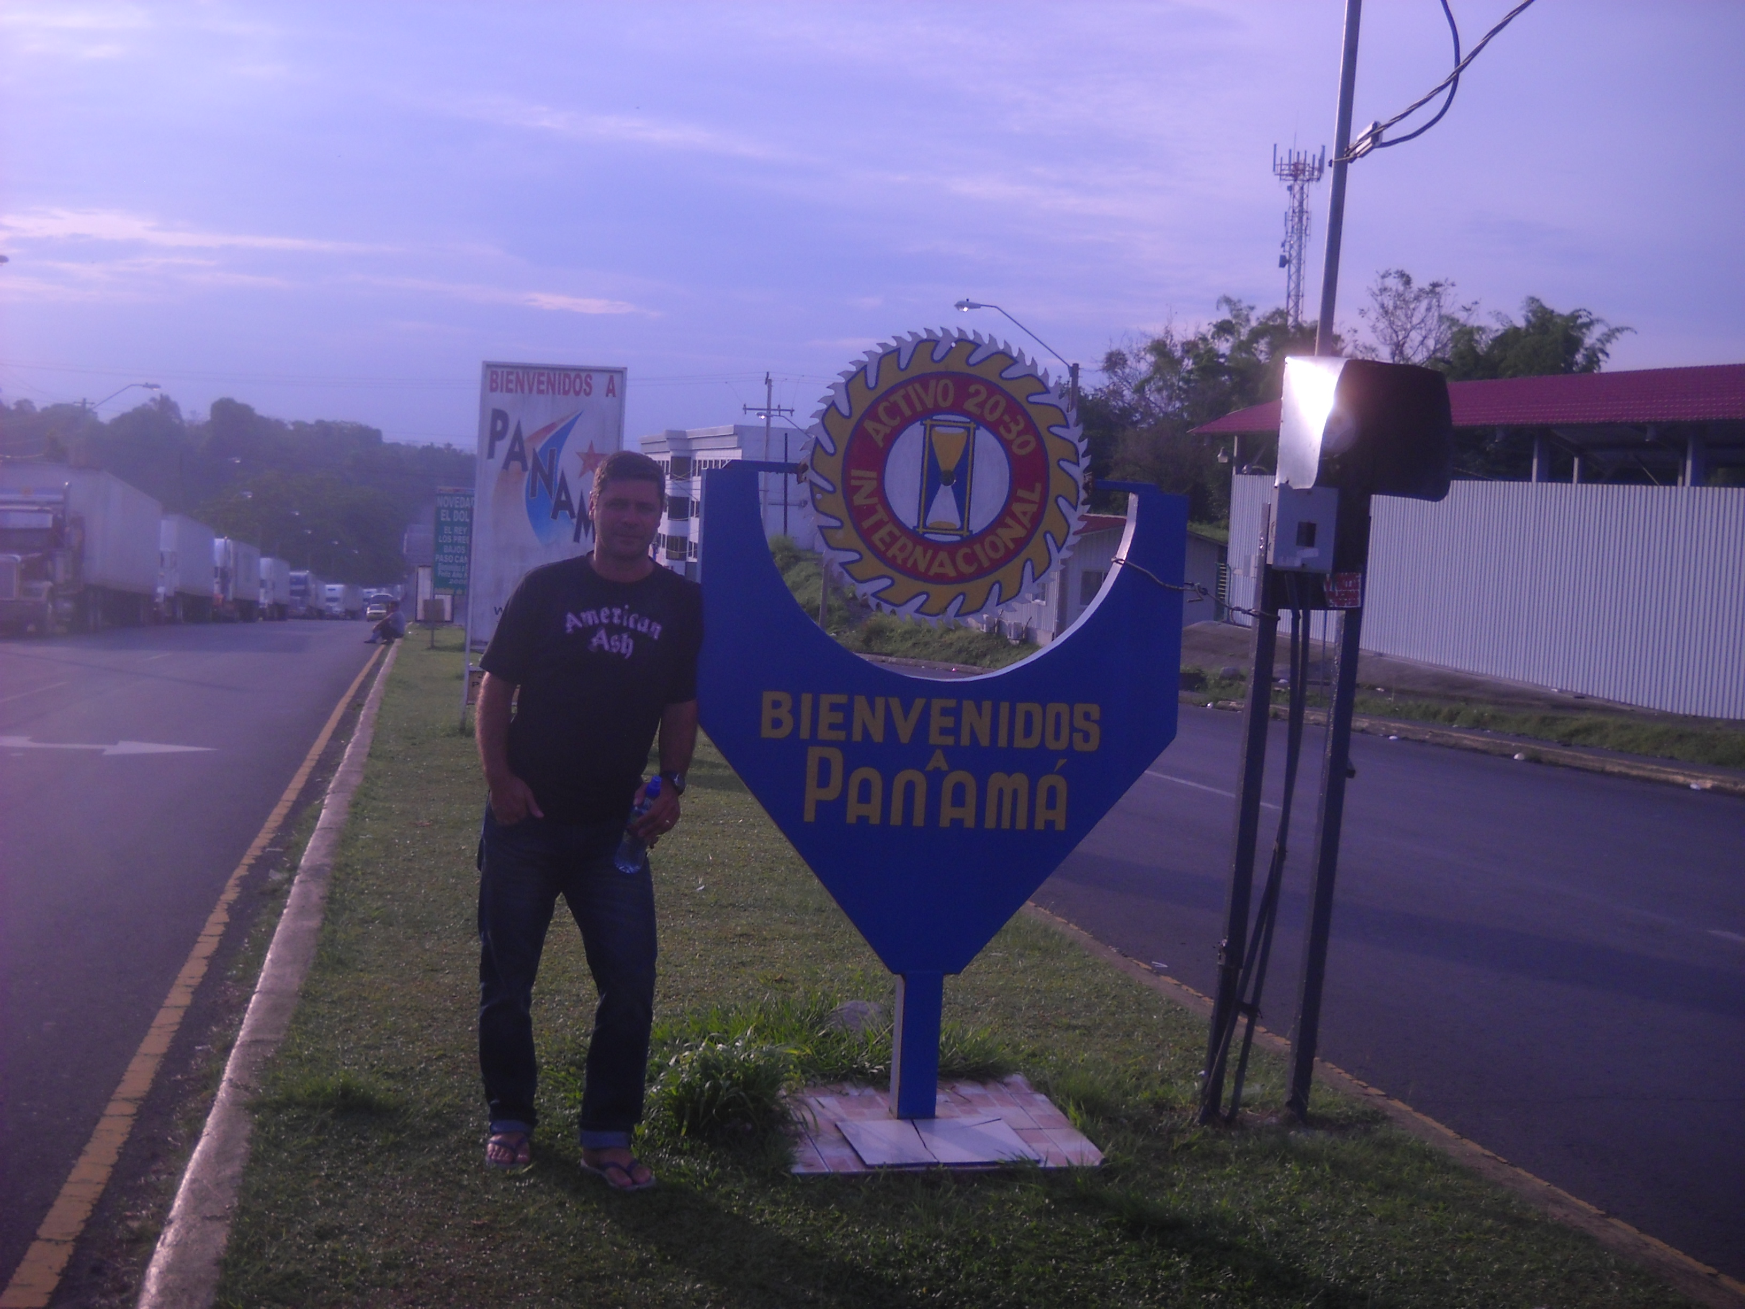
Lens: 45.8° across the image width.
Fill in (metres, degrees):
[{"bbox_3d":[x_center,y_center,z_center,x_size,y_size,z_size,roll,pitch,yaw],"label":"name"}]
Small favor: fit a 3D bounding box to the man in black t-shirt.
[{"bbox_3d":[-0.693,0.382,4.946,0.540,1.750,0.370,2,5,-10],"label":"man in black t-shirt"}]

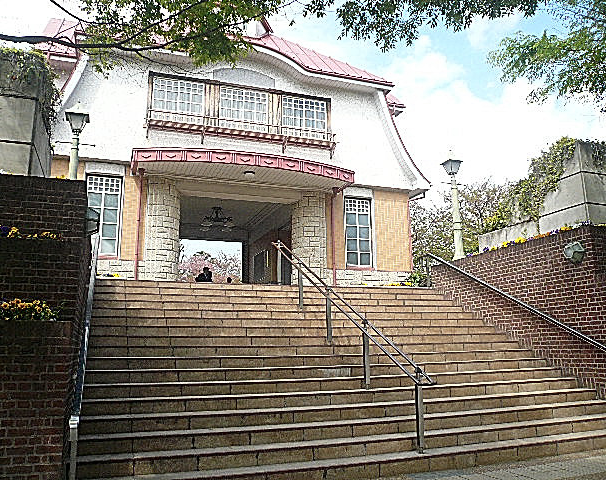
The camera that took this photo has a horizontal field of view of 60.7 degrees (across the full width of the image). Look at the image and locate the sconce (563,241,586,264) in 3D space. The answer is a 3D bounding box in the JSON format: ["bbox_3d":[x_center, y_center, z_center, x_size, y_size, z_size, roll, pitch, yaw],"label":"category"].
[{"bbox_3d":[4.216,0.196,8.048,0.170,0.330,0.300,3,-12,-19],"label":"sconce"}]

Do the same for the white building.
[{"bbox_3d":[-2.586,-2.431,17.516,12.200,9.500,8.600,3,-12,-19],"label":"white building"}]

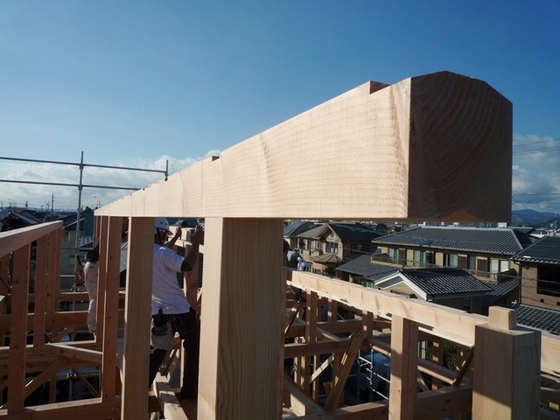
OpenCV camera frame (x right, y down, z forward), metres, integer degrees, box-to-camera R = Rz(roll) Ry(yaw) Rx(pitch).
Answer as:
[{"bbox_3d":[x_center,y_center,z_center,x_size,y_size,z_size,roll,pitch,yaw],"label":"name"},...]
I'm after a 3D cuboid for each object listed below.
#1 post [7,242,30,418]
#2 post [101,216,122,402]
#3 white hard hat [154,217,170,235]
[{"bbox_3d":[-2.097,0.938,3.248,0.105,1.327,0.105,2,-2,-26],"label":"post"},{"bbox_3d":[-1.477,0.851,3.548,0.105,1.586,0.105,2,-2,-26],"label":"post"},{"bbox_3d":[-1.075,0.120,3.600,0.220,0.165,0.280,0,-11,36],"label":"white hard hat"}]

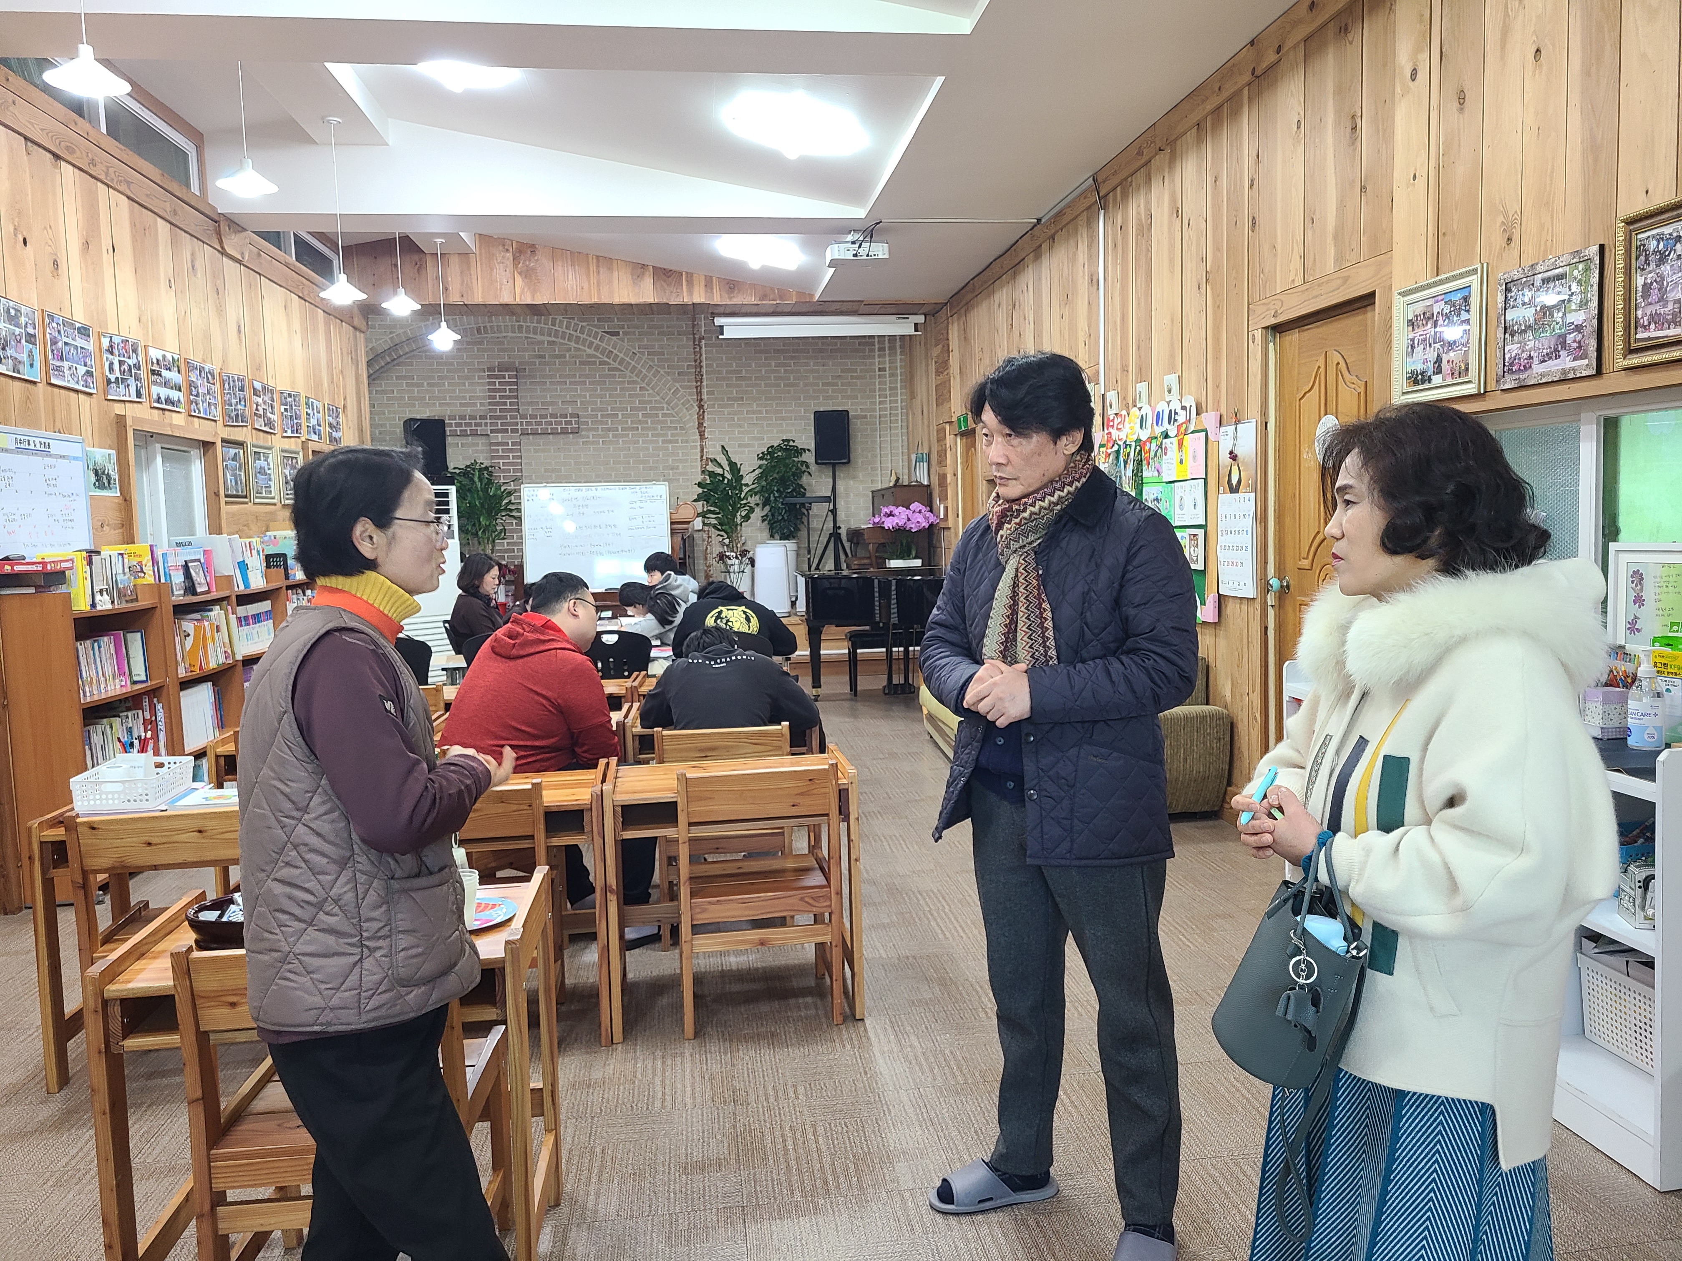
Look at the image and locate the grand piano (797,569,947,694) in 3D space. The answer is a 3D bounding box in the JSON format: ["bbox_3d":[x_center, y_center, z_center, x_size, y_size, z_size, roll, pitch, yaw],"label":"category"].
[{"bbox_3d":[0.473,0.068,9.569,1.480,1.020,1.650,-2,5,-7],"label":"grand piano"}]

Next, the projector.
[{"bbox_3d":[0.116,-2.573,8.674,0.390,0.115,0.300,-2,5,-7],"label":"projector"}]

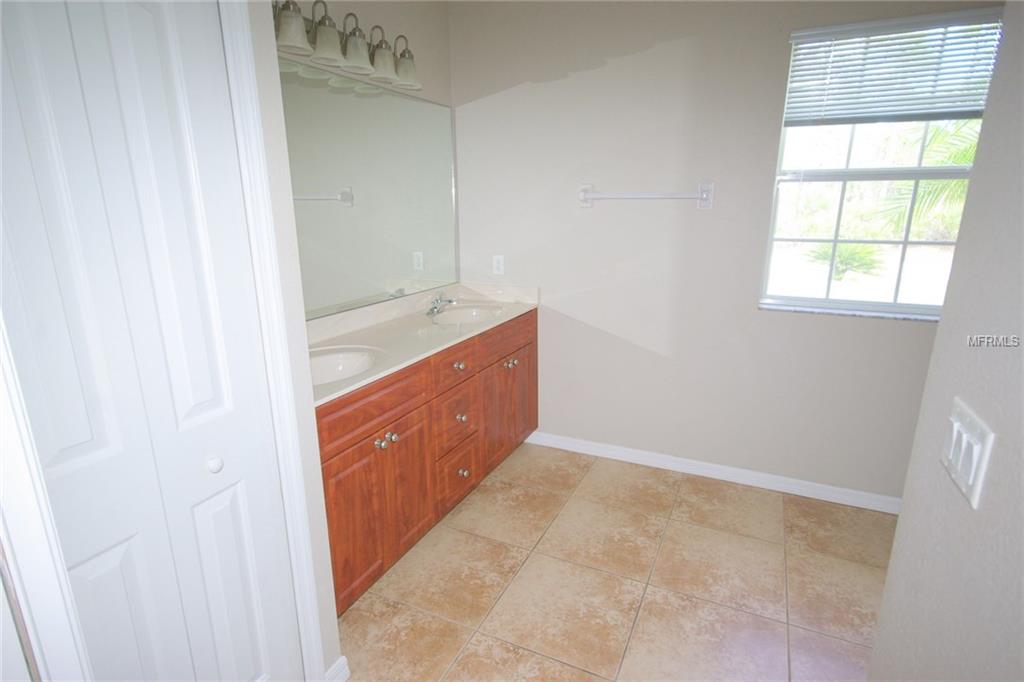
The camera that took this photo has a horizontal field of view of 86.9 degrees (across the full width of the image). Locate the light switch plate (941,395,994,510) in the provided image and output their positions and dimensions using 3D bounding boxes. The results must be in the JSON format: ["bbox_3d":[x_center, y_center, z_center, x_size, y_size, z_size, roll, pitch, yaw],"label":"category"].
[{"bbox_3d":[0.654,0.158,0.785,0.009,0.114,0.164,6,16,25],"label":"light switch plate"}]

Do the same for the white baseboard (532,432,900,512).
[{"bbox_3d":[1.074,0.719,3.018,2.166,0.095,0.015,6,16,25],"label":"white baseboard"}]

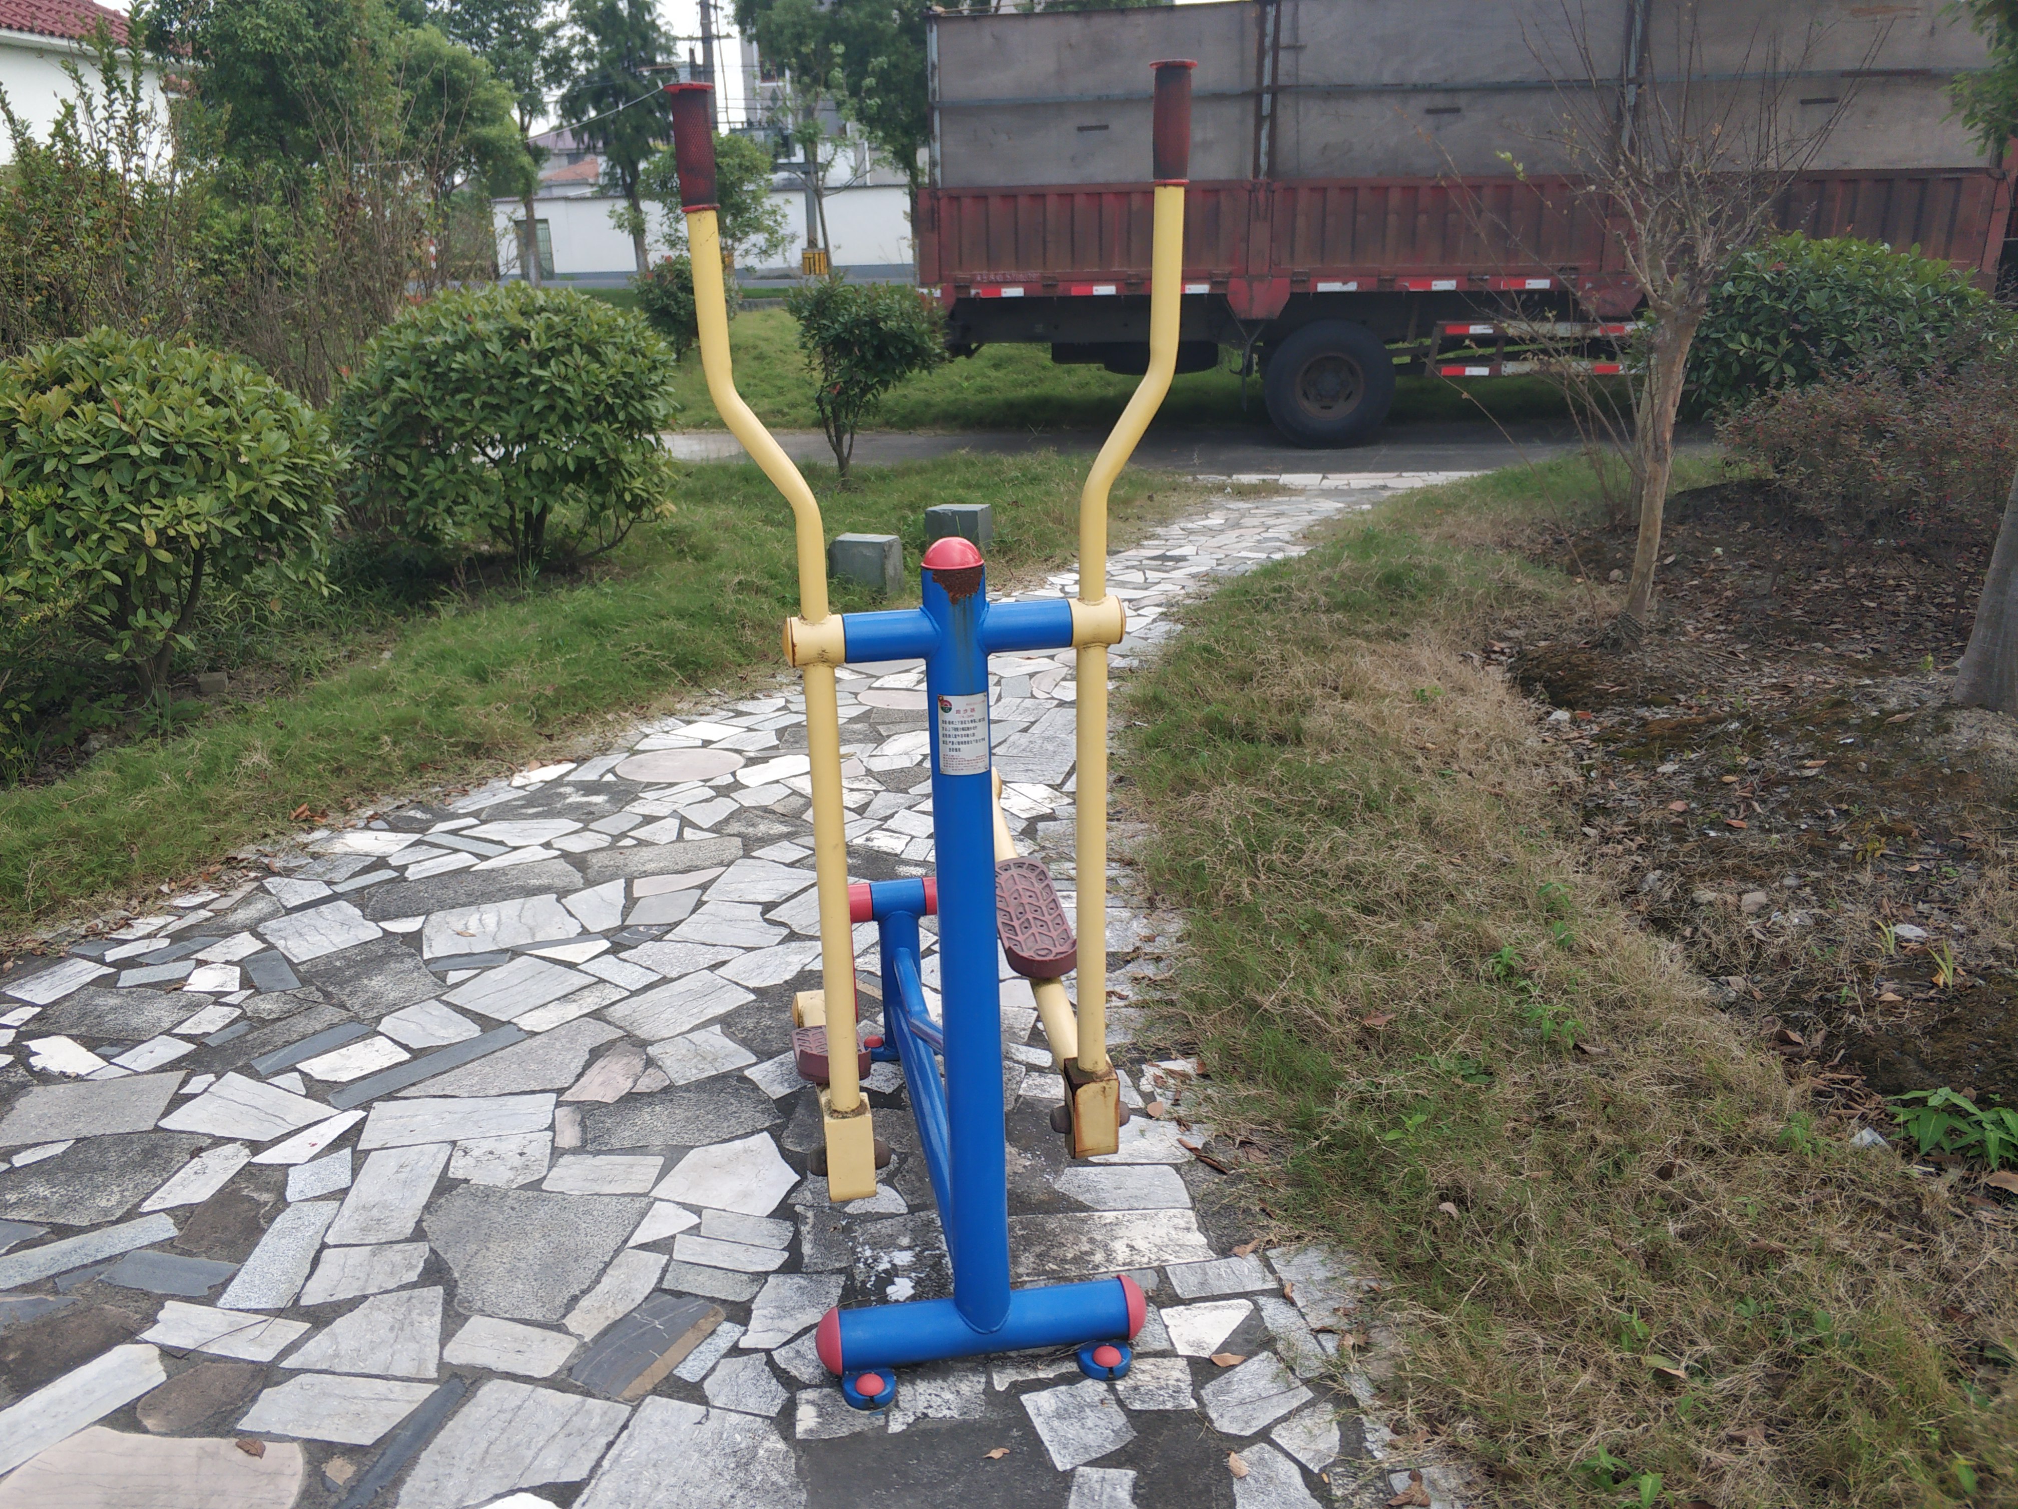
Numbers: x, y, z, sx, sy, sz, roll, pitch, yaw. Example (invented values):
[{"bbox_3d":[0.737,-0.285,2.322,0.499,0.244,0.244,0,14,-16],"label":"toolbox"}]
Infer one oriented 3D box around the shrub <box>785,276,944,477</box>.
[{"bbox_3d":[-0.827,-2.162,9.087,0.950,1.131,0.950,-3,19,-5],"label":"shrub"}]

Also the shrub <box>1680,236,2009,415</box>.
[{"bbox_3d":[4.353,-2.071,8.310,1.900,1.263,1.700,8,21,26],"label":"shrub"}]

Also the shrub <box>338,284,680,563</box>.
[{"bbox_3d":[-2.256,-1.481,7.090,1.550,1.208,1.500,-7,20,-16],"label":"shrub"}]

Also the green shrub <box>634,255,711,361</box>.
[{"bbox_3d":[-3.238,-4.450,15.897,1.150,1.092,1.100,-5,19,-10],"label":"green shrub"}]

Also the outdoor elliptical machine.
[{"bbox_3d":[-0.143,-0.071,2.276,0.550,1.610,1.020,-5,19,-9],"label":"outdoor elliptical machine"}]

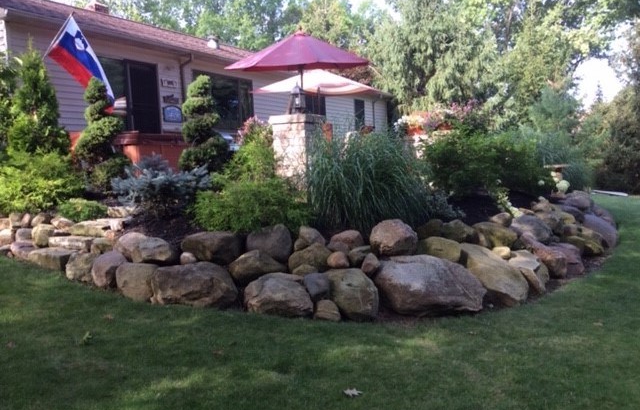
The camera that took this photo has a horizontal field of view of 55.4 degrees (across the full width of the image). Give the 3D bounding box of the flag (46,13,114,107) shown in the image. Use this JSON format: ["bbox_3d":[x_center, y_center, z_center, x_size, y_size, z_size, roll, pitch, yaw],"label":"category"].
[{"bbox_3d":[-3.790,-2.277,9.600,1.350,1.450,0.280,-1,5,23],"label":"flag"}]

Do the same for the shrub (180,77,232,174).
[{"bbox_3d":[-1.744,-1.155,9.200,0.770,1.600,0.770,-4,5,-10],"label":"shrub"}]

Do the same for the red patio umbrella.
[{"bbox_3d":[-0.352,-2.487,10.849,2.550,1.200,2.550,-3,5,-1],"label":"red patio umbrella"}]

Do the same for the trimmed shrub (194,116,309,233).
[{"bbox_3d":[-0.843,-0.375,7.500,1.380,1.420,1.250,-3,5,-6],"label":"trimmed shrub"}]

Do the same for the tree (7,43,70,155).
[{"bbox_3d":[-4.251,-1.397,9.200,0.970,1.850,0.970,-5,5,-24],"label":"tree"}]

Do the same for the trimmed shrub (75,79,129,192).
[{"bbox_3d":[-3.228,-1.042,9.000,0.800,1.720,0.800,-4,5,-19],"label":"trimmed shrub"}]

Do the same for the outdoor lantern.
[{"bbox_3d":[-0.332,-1.643,9.400,0.240,0.440,0.240,-1,5,23],"label":"outdoor lantern"}]

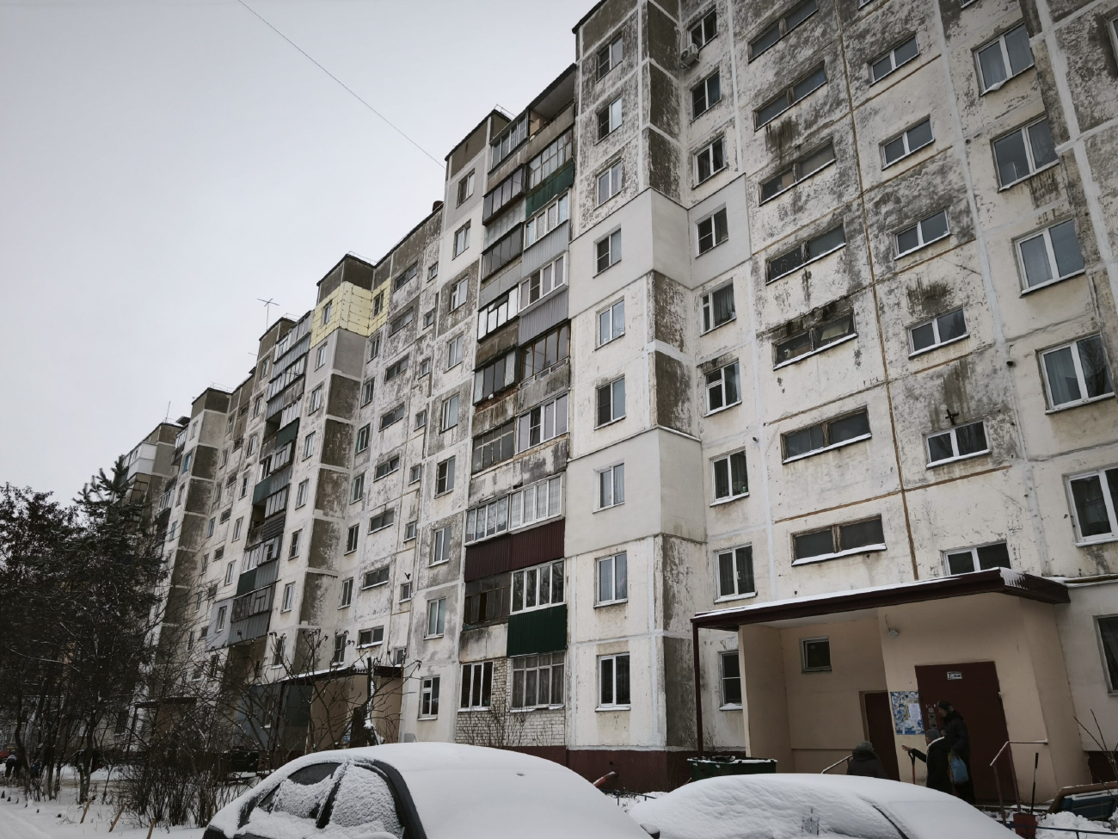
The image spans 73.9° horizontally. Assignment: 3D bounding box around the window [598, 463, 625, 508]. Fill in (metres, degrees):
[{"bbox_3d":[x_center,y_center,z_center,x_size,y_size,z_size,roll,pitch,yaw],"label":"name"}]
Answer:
[{"bbox_3d":[1.595,2.042,22.731,0.150,1.340,1.280,17,-26,-35],"label":"window"}]

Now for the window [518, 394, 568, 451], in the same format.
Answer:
[{"bbox_3d":[-0.601,0.182,27.372,0.180,1.523,3.081,17,-25,-36],"label":"window"}]

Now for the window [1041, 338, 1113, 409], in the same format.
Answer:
[{"bbox_3d":[11.244,-1.015,16.194,0.150,1.370,1.230,17,-25,-38],"label":"window"}]

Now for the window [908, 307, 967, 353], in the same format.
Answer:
[{"bbox_3d":[8.951,-2.083,17.542,0.150,0.700,1.300,18,-27,-36],"label":"window"}]

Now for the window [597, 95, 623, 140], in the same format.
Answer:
[{"bbox_3d":[1.886,-11.104,27.413,0.150,1.360,1.270,18,-27,-36],"label":"window"}]

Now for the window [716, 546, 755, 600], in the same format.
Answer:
[{"bbox_3d":[4.844,4.198,20.345,0.150,1.360,1.270,18,-27,-36],"label":"window"}]

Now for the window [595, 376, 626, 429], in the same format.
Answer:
[{"bbox_3d":[1.688,-0.524,24.136,0.200,1.483,1.353,17,-26,-37],"label":"window"}]

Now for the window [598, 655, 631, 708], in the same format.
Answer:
[{"bbox_3d":[1.609,7.645,21.636,0.180,1.534,1.478,17,-25,-36],"label":"window"}]

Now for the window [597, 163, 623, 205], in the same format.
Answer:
[{"bbox_3d":[1.816,-8.380,26.396,0.150,1.360,1.270,18,-27,-36],"label":"window"}]

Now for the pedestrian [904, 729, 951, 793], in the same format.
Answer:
[{"bbox_3d":[6.237,6.001,12.495,0.650,1.550,0.550,-11,-24,29],"label":"pedestrian"}]

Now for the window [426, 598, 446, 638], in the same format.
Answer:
[{"bbox_3d":[-4.690,7.578,28.393,0.150,1.360,1.270,18,-27,-36],"label":"window"}]

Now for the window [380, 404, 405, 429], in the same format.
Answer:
[{"bbox_3d":[-9.239,-0.131,41.168,0.150,0.760,2.570,17,-25,-38],"label":"window"}]

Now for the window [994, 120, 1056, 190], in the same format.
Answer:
[{"bbox_3d":[11.181,-6.439,17.744,0.200,1.483,1.387,17,-26,-37],"label":"window"}]

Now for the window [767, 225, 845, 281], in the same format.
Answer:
[{"bbox_3d":[7.395,-5.025,22.469,0.150,0.750,2.570,17,-25,-38],"label":"window"}]

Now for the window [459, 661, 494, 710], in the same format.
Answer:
[{"bbox_3d":[-2.834,9.131,25.454,0.150,1.500,1.800,17,-26,-35],"label":"window"}]

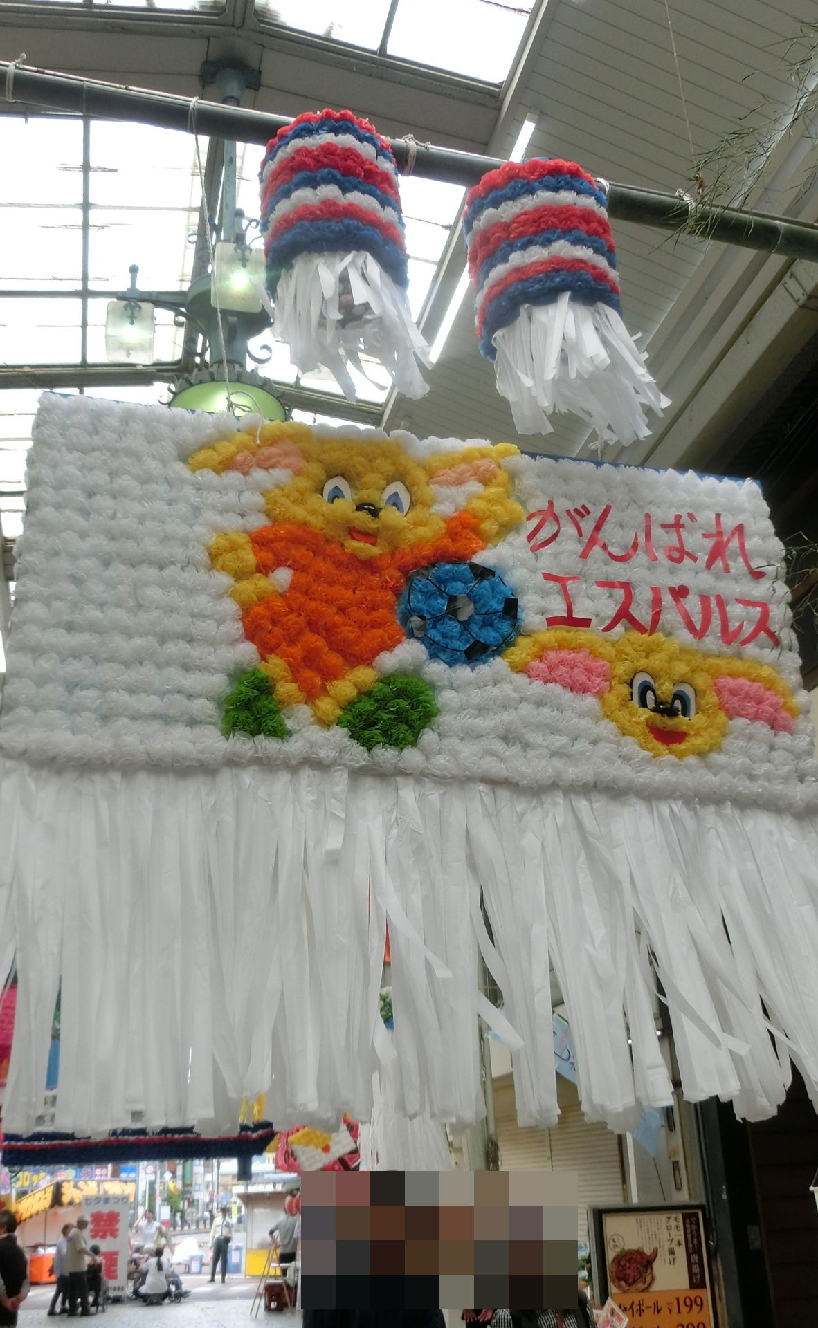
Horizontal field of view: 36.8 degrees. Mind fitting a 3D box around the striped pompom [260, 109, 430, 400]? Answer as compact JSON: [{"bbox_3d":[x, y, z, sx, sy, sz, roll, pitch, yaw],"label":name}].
[{"bbox_3d":[-0.174,-1.032,3.207,0.420,0.690,0.400,-2,-23,-1],"label":"striped pompom"}]

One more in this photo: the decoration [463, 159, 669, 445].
[{"bbox_3d":[0.415,-0.936,3.325,0.460,0.700,0.420,-2,-23,-1],"label":"decoration"}]

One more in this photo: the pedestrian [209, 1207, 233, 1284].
[{"bbox_3d":[-4.413,13.646,28.800,0.520,1.650,0.340,4,-24,-13],"label":"pedestrian"}]

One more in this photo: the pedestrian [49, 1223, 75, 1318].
[{"bbox_3d":[-6.056,10.586,21.500,0.450,1.520,0.450,12,-27,-29],"label":"pedestrian"}]

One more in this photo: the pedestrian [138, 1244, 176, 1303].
[{"bbox_3d":[-4.840,11.714,23.600,0.650,1.020,0.750,0,-24,-6],"label":"pedestrian"}]

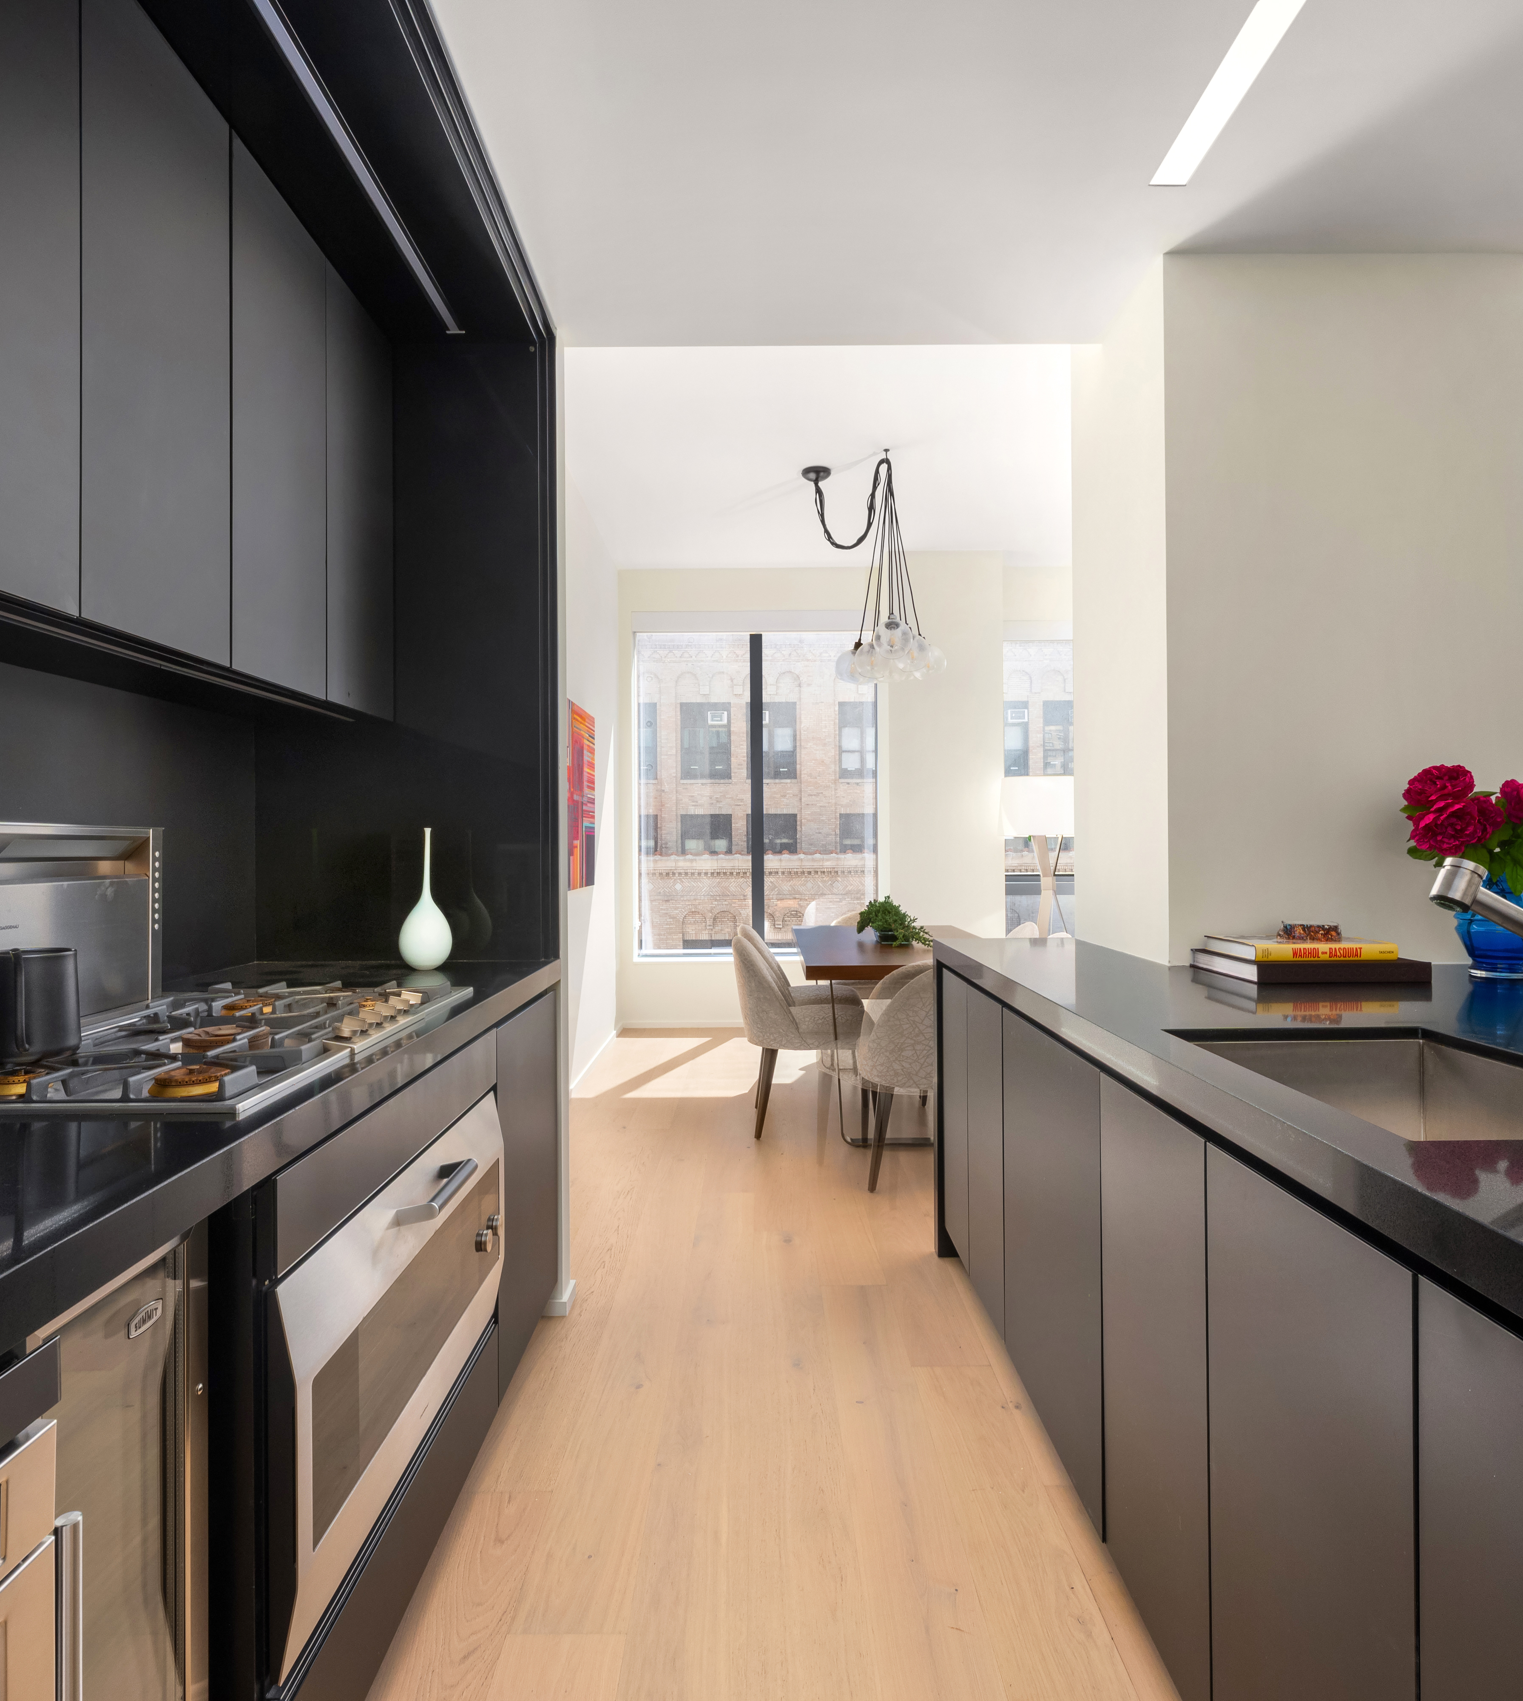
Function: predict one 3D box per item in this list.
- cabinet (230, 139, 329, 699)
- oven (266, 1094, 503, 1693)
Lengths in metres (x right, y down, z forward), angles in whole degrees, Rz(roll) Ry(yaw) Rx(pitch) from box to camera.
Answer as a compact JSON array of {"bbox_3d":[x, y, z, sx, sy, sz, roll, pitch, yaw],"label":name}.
[{"bbox_3d":[-1.120,-0.797,1.956,0.355,0.956,0.400,0,0,0],"label":"cabinet"},{"bbox_3d":[-0.768,0.677,1.493,0.575,0.428,0.890,0,0,0],"label":"oven"}]

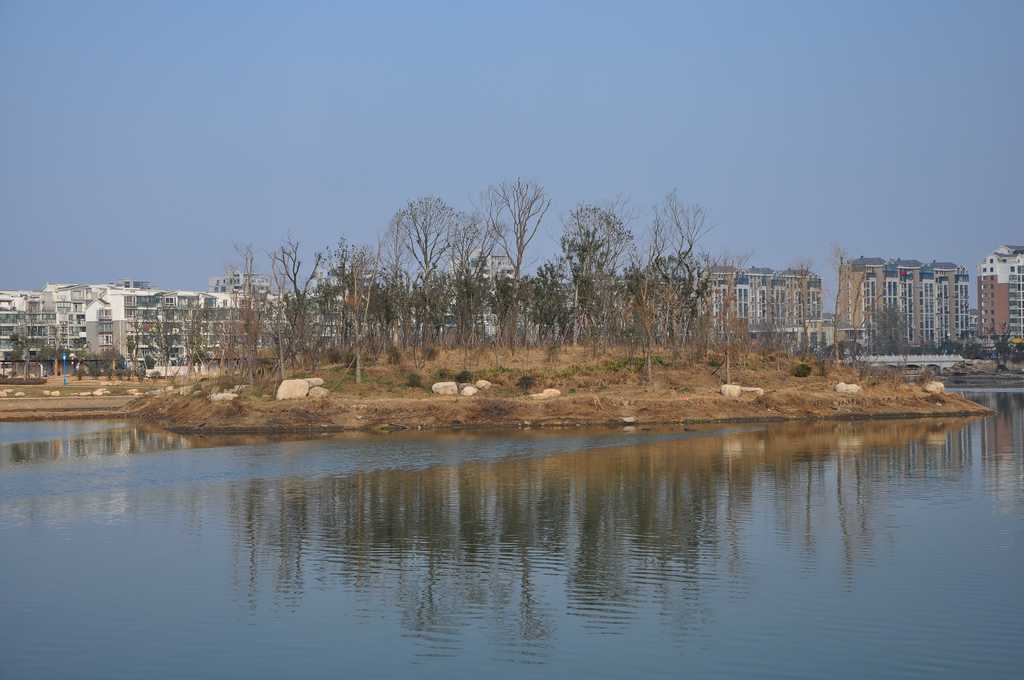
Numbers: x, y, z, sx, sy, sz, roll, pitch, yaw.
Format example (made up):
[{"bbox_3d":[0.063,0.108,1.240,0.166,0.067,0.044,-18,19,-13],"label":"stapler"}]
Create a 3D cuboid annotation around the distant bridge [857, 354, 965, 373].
[{"bbox_3d":[104.060,6.250,444.000,29.000,4.900,8.000,-1,-1,8],"label":"distant bridge"}]

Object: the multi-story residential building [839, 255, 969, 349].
[{"bbox_3d":[148.680,-12.260,646.050,57.760,36.070,14.030,0,-1,-35],"label":"multi-story residential building"}]

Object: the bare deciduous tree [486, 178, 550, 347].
[{"bbox_3d":[0.410,-4.880,108.000,4.060,10.770,4.060,-1,-1,0],"label":"bare deciduous tree"}]

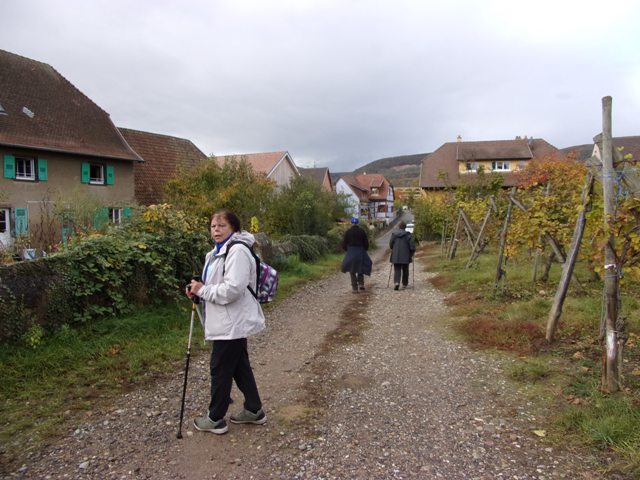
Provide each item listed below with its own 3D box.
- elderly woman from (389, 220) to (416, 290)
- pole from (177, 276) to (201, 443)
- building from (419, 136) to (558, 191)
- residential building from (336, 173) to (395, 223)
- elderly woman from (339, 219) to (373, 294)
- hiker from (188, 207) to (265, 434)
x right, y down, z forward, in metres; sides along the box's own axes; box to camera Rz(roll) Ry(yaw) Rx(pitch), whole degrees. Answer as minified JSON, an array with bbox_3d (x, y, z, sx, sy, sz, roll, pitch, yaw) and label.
[{"bbox_3d":[1.880,0.351,10.645,0.600,1.600,0.450,1,4,9],"label":"elderly woman"},{"bbox_3d":[-0.942,0.838,3.301,0.070,1.140,0.060,6,-1,-6],"label":"pole"},{"bbox_3d":[19.800,-6.691,53.679,15.000,9.500,10.000,1,4,20],"label":"building"},{"bbox_3d":[6.900,-6.280,69.740,7.200,6.800,6.200,-3,5,-37],"label":"residential building"},{"bbox_3d":[0.810,0.364,10.295,0.660,1.680,0.420,0,4,7],"label":"elderly woman"},{"bbox_3d":[-0.685,0.592,3.385,0.580,1.620,0.500,0,4,-6],"label":"hiker"}]

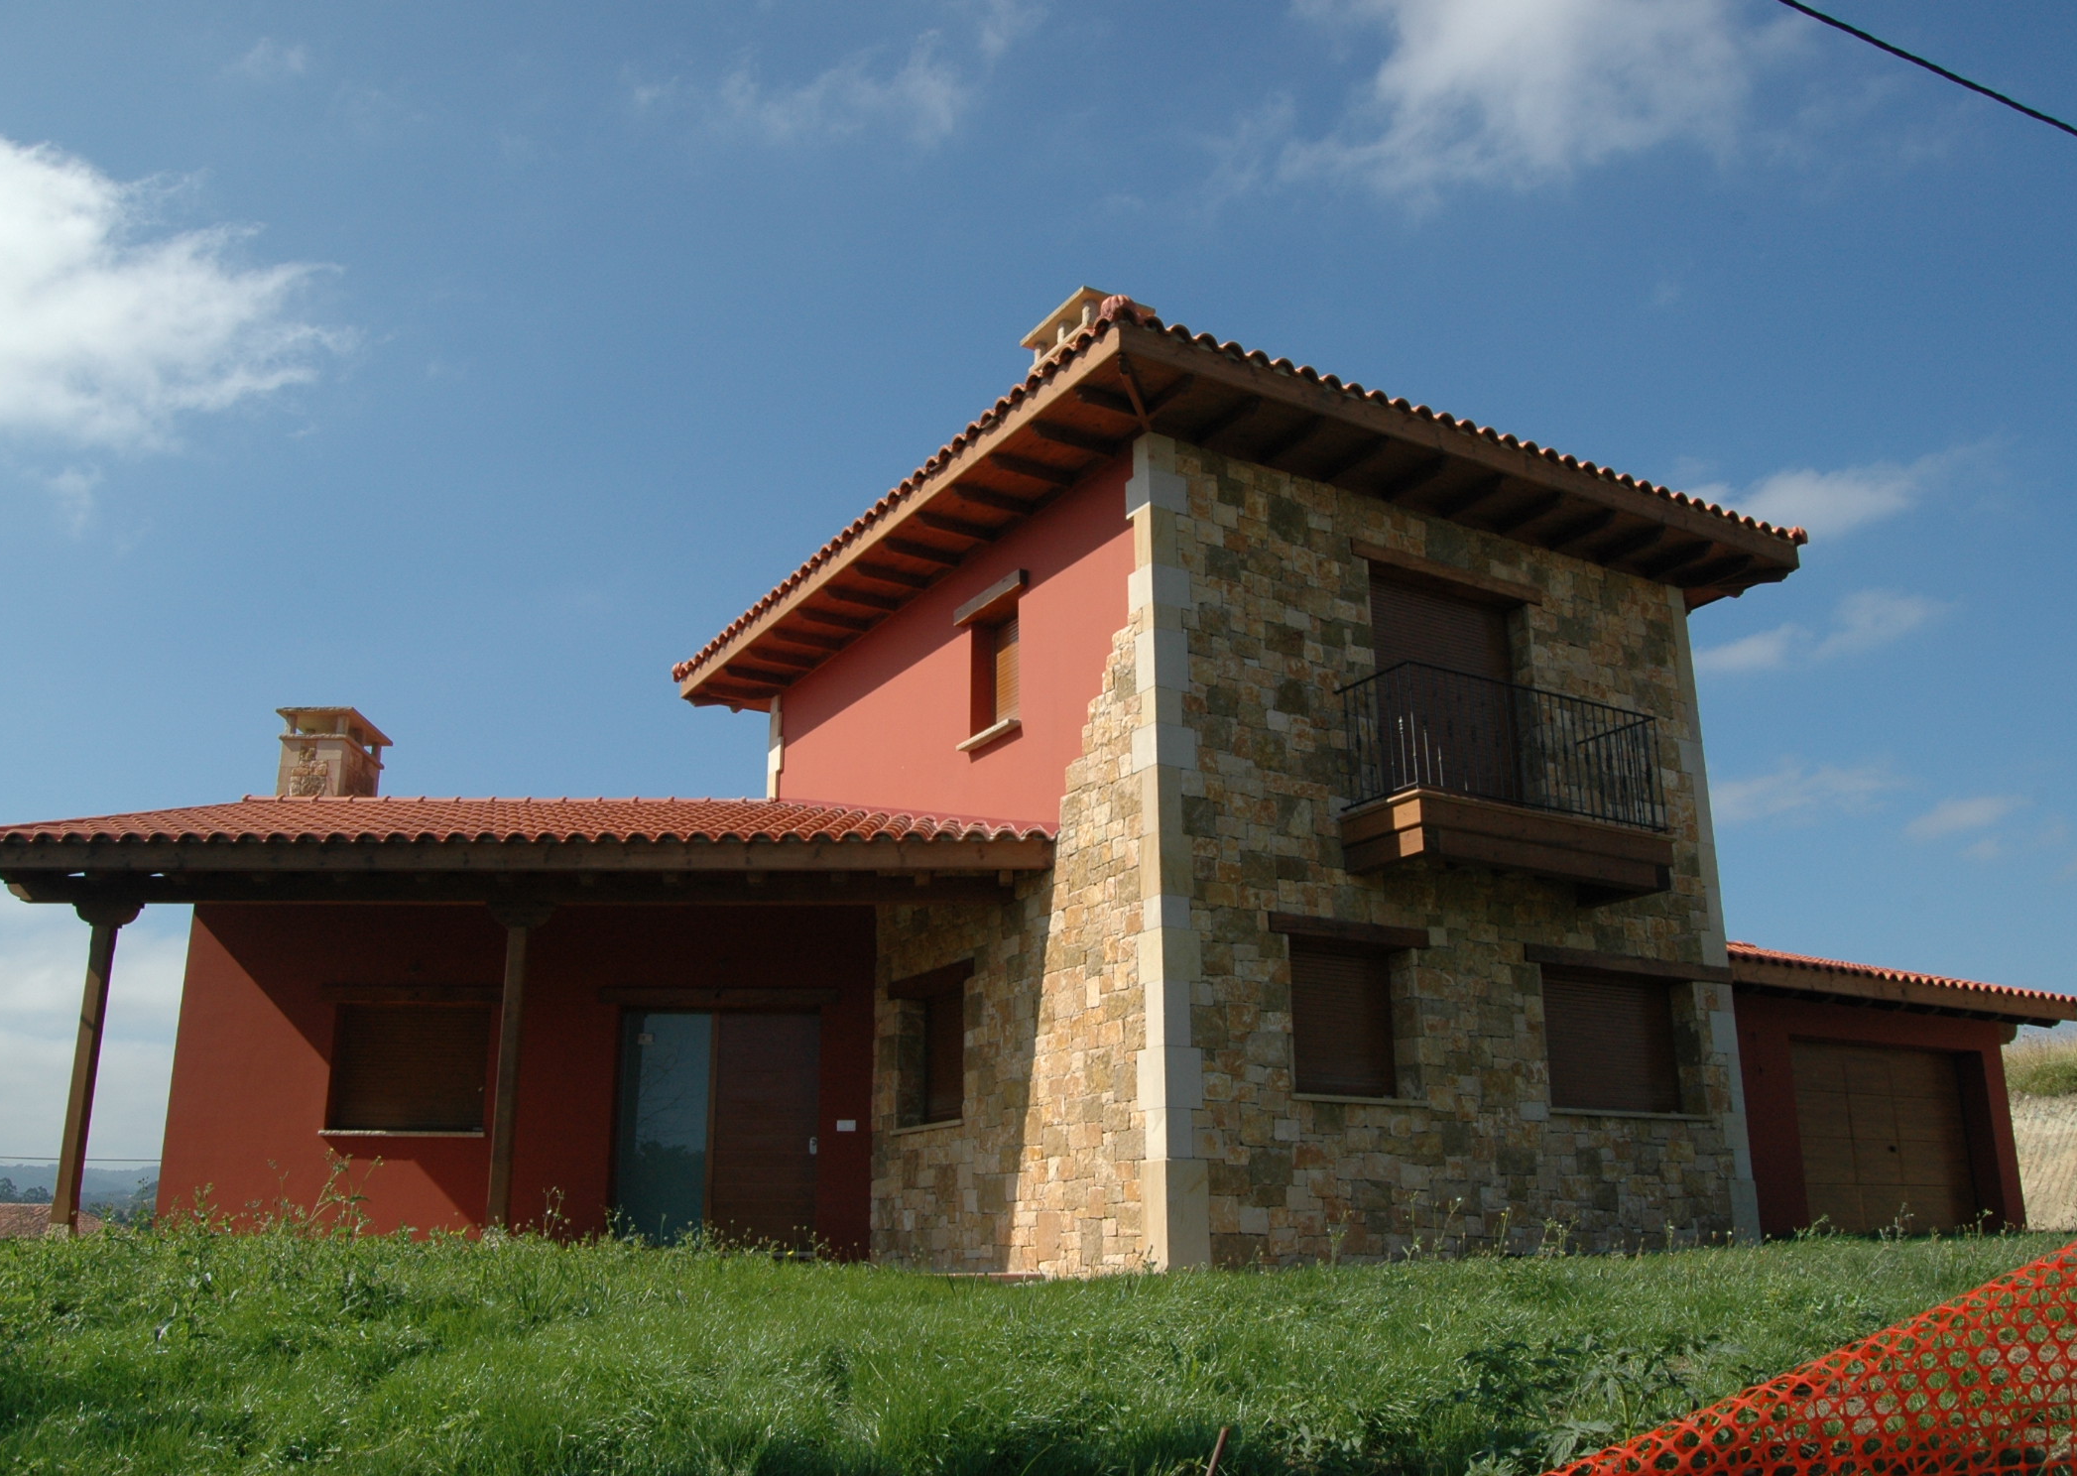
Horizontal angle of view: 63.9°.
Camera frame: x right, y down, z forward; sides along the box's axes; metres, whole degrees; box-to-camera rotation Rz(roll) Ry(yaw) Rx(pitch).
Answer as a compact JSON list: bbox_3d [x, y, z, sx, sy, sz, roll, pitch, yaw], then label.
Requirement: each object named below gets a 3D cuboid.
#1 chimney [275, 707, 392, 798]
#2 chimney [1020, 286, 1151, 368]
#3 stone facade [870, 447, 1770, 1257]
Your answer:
[{"bbox_3d":[-7.711,0.408,18.150,0.800,1.198,1.240,0,-17,-2],"label":"chimney"},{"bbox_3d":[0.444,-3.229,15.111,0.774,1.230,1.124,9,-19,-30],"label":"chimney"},{"bbox_3d":[2.199,1.539,14.716,5.904,5.883,4.505,9,-19,-30],"label":"stone facade"}]

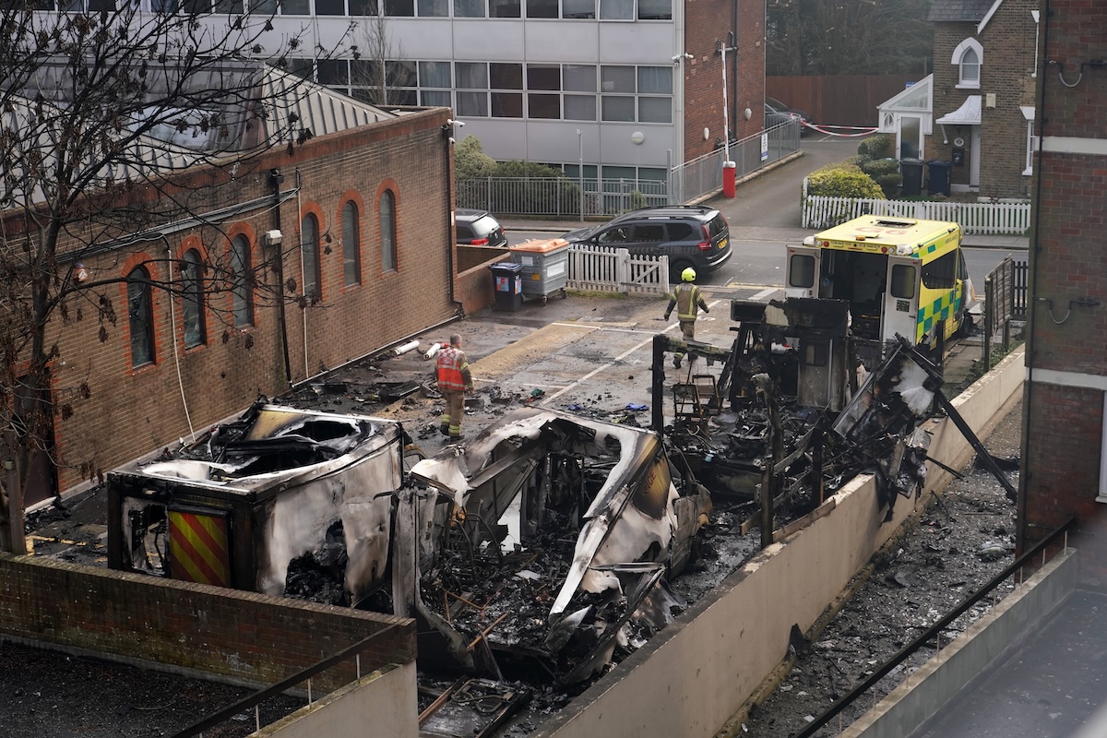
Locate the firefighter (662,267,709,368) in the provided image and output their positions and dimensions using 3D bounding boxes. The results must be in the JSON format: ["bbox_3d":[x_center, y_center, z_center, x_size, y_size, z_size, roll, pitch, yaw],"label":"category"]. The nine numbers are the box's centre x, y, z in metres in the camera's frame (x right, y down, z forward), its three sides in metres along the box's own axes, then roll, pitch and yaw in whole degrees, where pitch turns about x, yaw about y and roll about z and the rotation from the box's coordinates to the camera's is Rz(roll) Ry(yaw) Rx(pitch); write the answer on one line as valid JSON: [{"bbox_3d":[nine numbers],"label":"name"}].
[{"bbox_3d":[2.595,-1.016,36.772,0.840,1.870,0.720,5,15,23],"label":"firefighter"}]

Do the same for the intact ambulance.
[{"bbox_3d":[6.787,-1.639,37.226,2.300,2.720,5.550,8,15,27],"label":"intact ambulance"}]

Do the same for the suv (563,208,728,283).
[{"bbox_3d":[2.150,-3.215,46.877,4.550,1.670,1.880,5,15,23],"label":"suv"}]

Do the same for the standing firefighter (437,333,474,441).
[{"bbox_3d":[-1.700,0.304,31.932,0.600,1.820,0.520,6,16,25],"label":"standing firefighter"}]

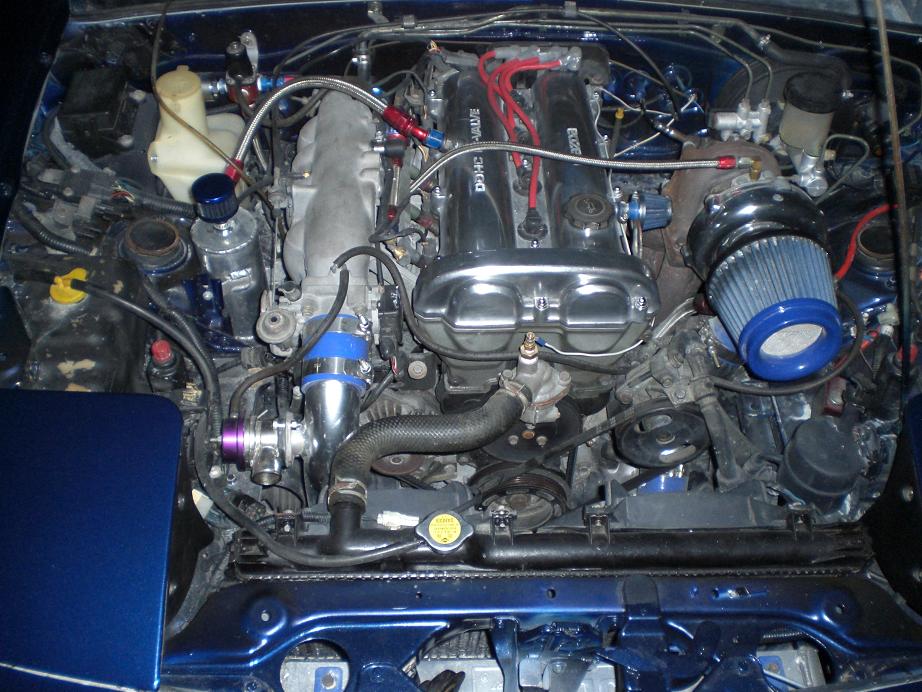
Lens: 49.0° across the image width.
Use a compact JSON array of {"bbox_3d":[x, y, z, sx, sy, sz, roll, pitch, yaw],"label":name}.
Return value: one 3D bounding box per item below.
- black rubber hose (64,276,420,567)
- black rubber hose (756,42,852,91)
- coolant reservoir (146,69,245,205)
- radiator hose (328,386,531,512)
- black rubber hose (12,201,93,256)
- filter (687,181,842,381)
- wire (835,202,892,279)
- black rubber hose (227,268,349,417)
[{"bbox_3d":[-0.264,0.086,1.185,0.440,0.090,0.400,0,50,-3],"label":"black rubber hose"},{"bbox_3d":[0.493,-0.399,1.453,0.123,0.034,0.093,0,50,-3],"label":"black rubber hose"},{"bbox_3d":[-0.377,-0.300,1.473,0.122,0.210,0.100,0,50,-3],"label":"coolant reservoir"},{"bbox_3d":[-0.026,0.104,1.172,0.240,0.100,0.210,0,50,-3],"label":"radiator hose"},{"bbox_3d":[-0.555,-0.158,1.381,0.117,0.046,0.069,0,50,-3],"label":"black rubber hose"},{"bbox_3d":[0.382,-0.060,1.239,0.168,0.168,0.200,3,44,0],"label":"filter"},{"bbox_3d":[0.564,-0.148,1.415,0.087,0.069,0.091,0,50,-3],"label":"wire"},{"bbox_3d":[-0.212,-0.005,1.248,0.149,0.100,0.155,0,50,-3],"label":"black rubber hose"}]

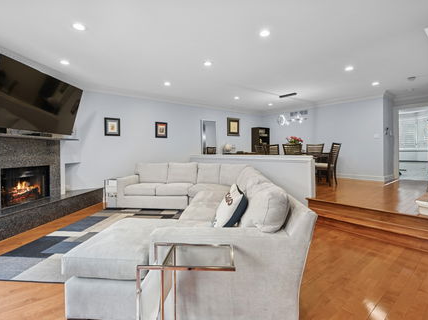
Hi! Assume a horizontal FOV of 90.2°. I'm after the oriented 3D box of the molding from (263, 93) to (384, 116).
[{"bbox_3d":[3.250,-1.822,7.192,0.130,0.160,4.050,-3,4,-41],"label":"molding"}]

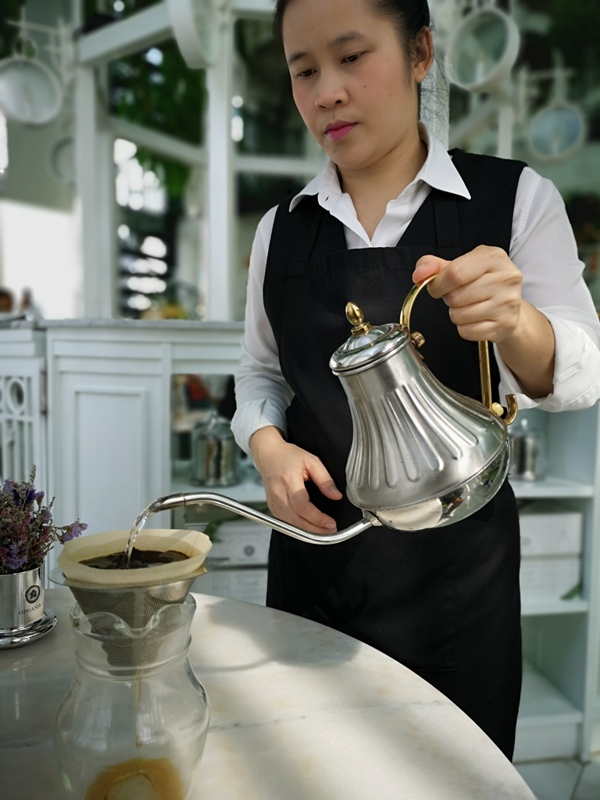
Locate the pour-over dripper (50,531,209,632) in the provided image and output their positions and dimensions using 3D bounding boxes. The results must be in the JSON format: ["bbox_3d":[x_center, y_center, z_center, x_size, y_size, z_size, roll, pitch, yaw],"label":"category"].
[{"bbox_3d":[-0.116,0.139,0.435,0.110,0.076,0.110,1,4,0],"label":"pour-over dripper"}]

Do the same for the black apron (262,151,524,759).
[{"bbox_3d":[0.127,0.098,0.865,0.350,0.870,0.240,3,5,20],"label":"black apron"}]

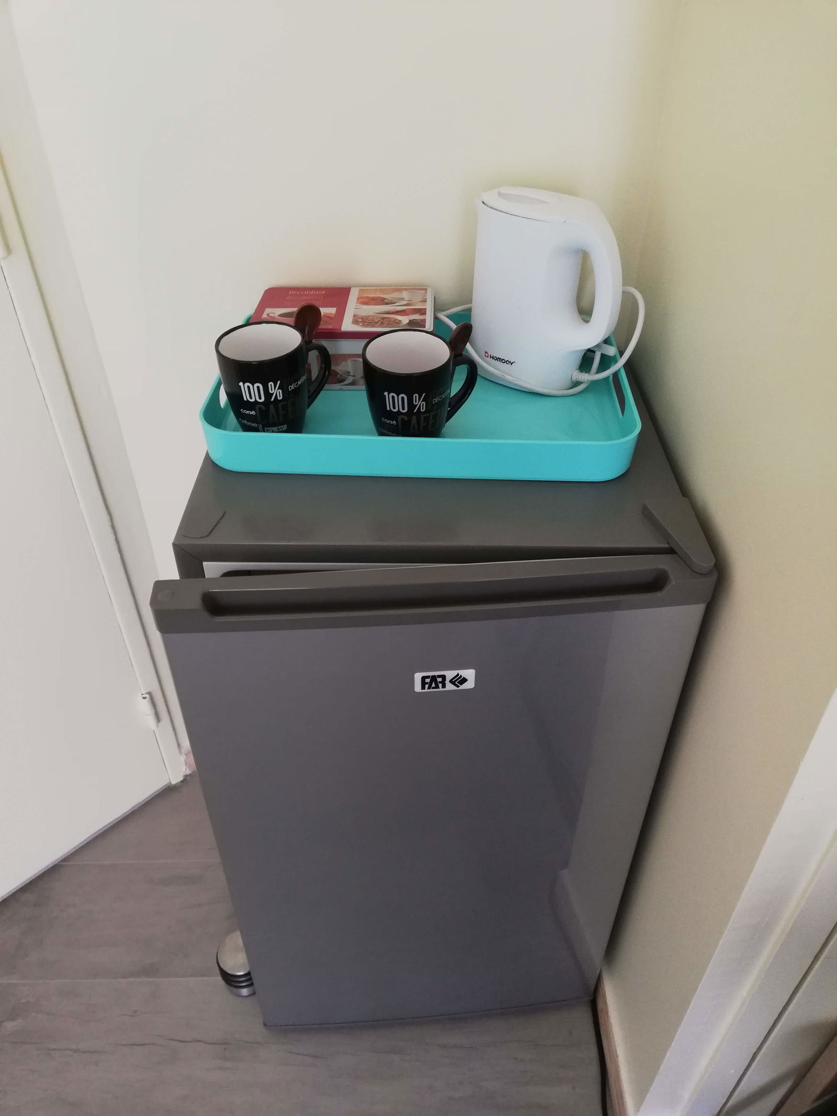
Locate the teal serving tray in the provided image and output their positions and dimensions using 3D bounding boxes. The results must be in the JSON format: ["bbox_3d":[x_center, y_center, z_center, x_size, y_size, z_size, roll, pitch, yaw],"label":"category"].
[{"bbox_3d":[0.004,-0.194,0.978,0.447,0.044,0.303,2,39,2],"label":"teal serving tray"}]

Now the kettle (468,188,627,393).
[{"bbox_3d":[0.142,-0.304,0.980,0.172,0.206,0.095,22,44,24],"label":"kettle"}]

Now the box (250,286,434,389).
[{"bbox_3d":[-0.084,-0.261,1.032,0.205,0.073,0.124,1,39,1],"label":"box"}]

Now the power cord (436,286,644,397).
[{"bbox_3d":[0.140,-0.266,1.016,0.240,0.103,0.142,0,39,0],"label":"power cord"}]

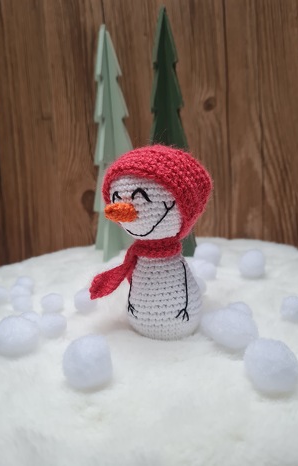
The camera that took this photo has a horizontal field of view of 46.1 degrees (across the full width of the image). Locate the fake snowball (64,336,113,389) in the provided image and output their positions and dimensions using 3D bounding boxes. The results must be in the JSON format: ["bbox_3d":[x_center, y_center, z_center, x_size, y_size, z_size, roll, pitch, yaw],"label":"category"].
[{"bbox_3d":[-0.033,0.069,0.186,0.027,0.028,0.027,-2,5,0],"label":"fake snowball"}]

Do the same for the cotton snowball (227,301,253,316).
[{"bbox_3d":[0.075,0.065,0.286,0.020,0.019,0.019,-3,8,0],"label":"cotton snowball"}]

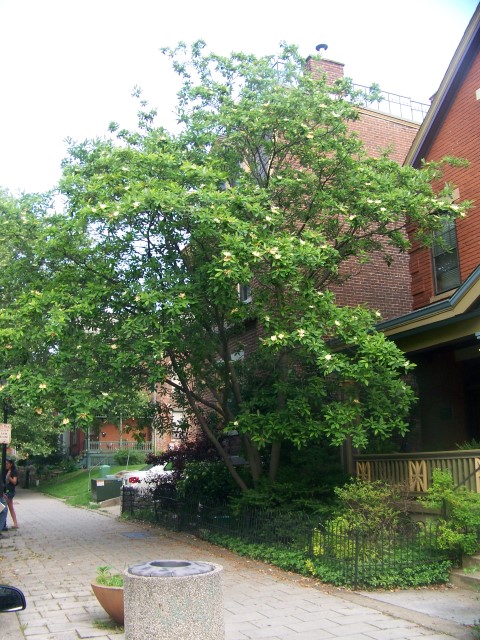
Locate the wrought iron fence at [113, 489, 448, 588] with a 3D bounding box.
[{"bbox_3d":[-0.400,4.156,13.631,1.350,0.960,12.100,5,-14,-24],"label":"wrought iron fence"}]

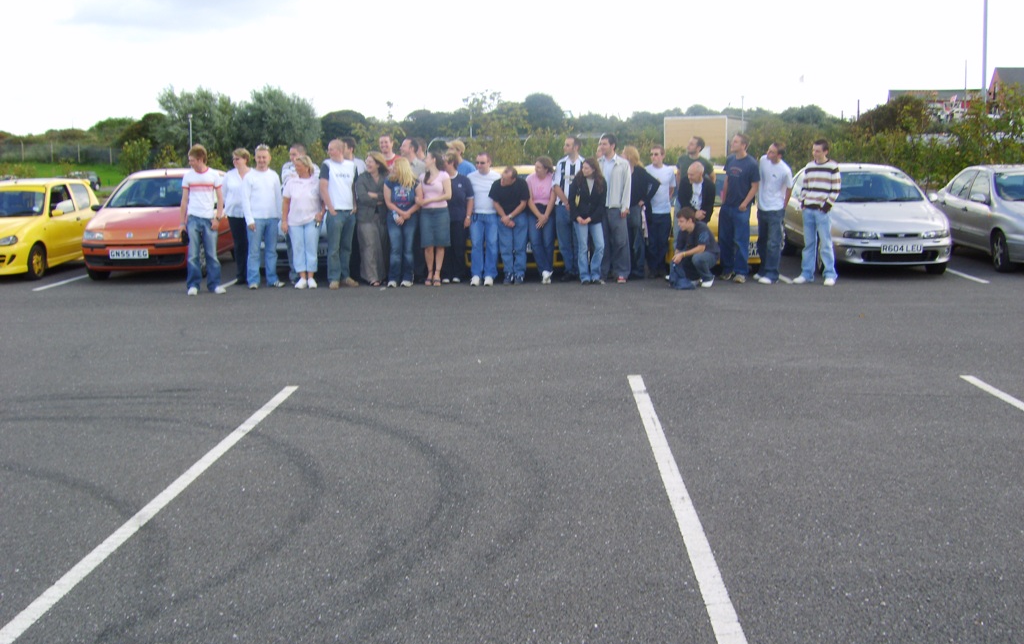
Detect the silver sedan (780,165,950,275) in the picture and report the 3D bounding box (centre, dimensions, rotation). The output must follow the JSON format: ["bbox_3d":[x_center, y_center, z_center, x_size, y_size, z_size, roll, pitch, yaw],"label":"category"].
[{"bbox_3d":[4.968,-1.539,16.213,1.740,1.420,4.380,0,8,2],"label":"silver sedan"}]

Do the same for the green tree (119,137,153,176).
[{"bbox_3d":[-11.851,-4.630,35.685,1.100,2.360,1.100,-3,9,-18],"label":"green tree"}]

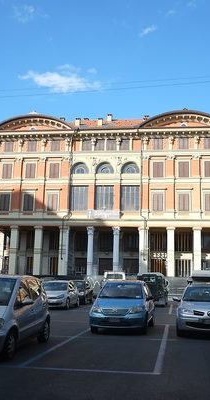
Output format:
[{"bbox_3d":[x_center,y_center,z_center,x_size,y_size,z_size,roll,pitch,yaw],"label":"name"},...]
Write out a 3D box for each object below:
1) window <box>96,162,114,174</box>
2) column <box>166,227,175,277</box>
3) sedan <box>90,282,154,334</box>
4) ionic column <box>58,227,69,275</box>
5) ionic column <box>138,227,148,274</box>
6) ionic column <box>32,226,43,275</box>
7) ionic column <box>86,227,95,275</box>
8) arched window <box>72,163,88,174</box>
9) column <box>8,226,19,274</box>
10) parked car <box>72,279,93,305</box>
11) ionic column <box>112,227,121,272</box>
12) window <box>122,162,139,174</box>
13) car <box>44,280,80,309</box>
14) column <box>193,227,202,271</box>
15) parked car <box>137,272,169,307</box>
[{"bbox_3d":[0.065,-4.035,57.868,2.378,1.597,0.400,0,-10,6],"label":"window"},{"bbox_3d":[8.088,6.924,55.224,1.080,7.040,1.020,0,-10,6],"label":"column"},{"bbox_3d":[0.645,3.337,14.320,1.670,1.510,3.850,-1,-10,10],"label":"sedan"},{"bbox_3d":[-4.942,6.476,54.718,1.250,6.400,1.150,0,-11,7],"label":"ionic column"},{"bbox_3d":[4.746,6.934,55.569,1.080,7.019,1.020,0,-10,6],"label":"ionic column"},{"bbox_3d":[-8.135,6.484,55.029,1.000,6.400,1.000,0,-11,7],"label":"ionic column"},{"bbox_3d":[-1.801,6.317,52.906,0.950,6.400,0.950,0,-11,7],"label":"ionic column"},{"bbox_3d":[-3.176,-4.046,58.206,2.432,1.580,0.400,0,-10,6],"label":"arched window"},{"bbox_3d":[-11.498,6.923,57.259,1.080,7.042,1.020,0,-10,6],"label":"column"},{"bbox_3d":[-1.675,5.801,28.769,1.680,1.450,3.850,0,-10,7],"label":"parked car"},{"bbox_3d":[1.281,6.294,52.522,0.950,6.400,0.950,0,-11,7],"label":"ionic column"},{"bbox_3d":[3.125,-3.815,54.500,2.250,1.500,0.350,0,-11,8],"label":"window"},{"bbox_3d":[-2.529,5.238,25.207,1.700,1.480,4.050,0,-11,7],"label":"car"},{"bbox_3d":[10.872,6.465,52.715,1.000,6.400,1.000,0,-11,7],"label":"column"},{"bbox_3d":[3.181,5.674,28.558,1.800,1.980,4.400,-1,-11,10],"label":"parked car"}]

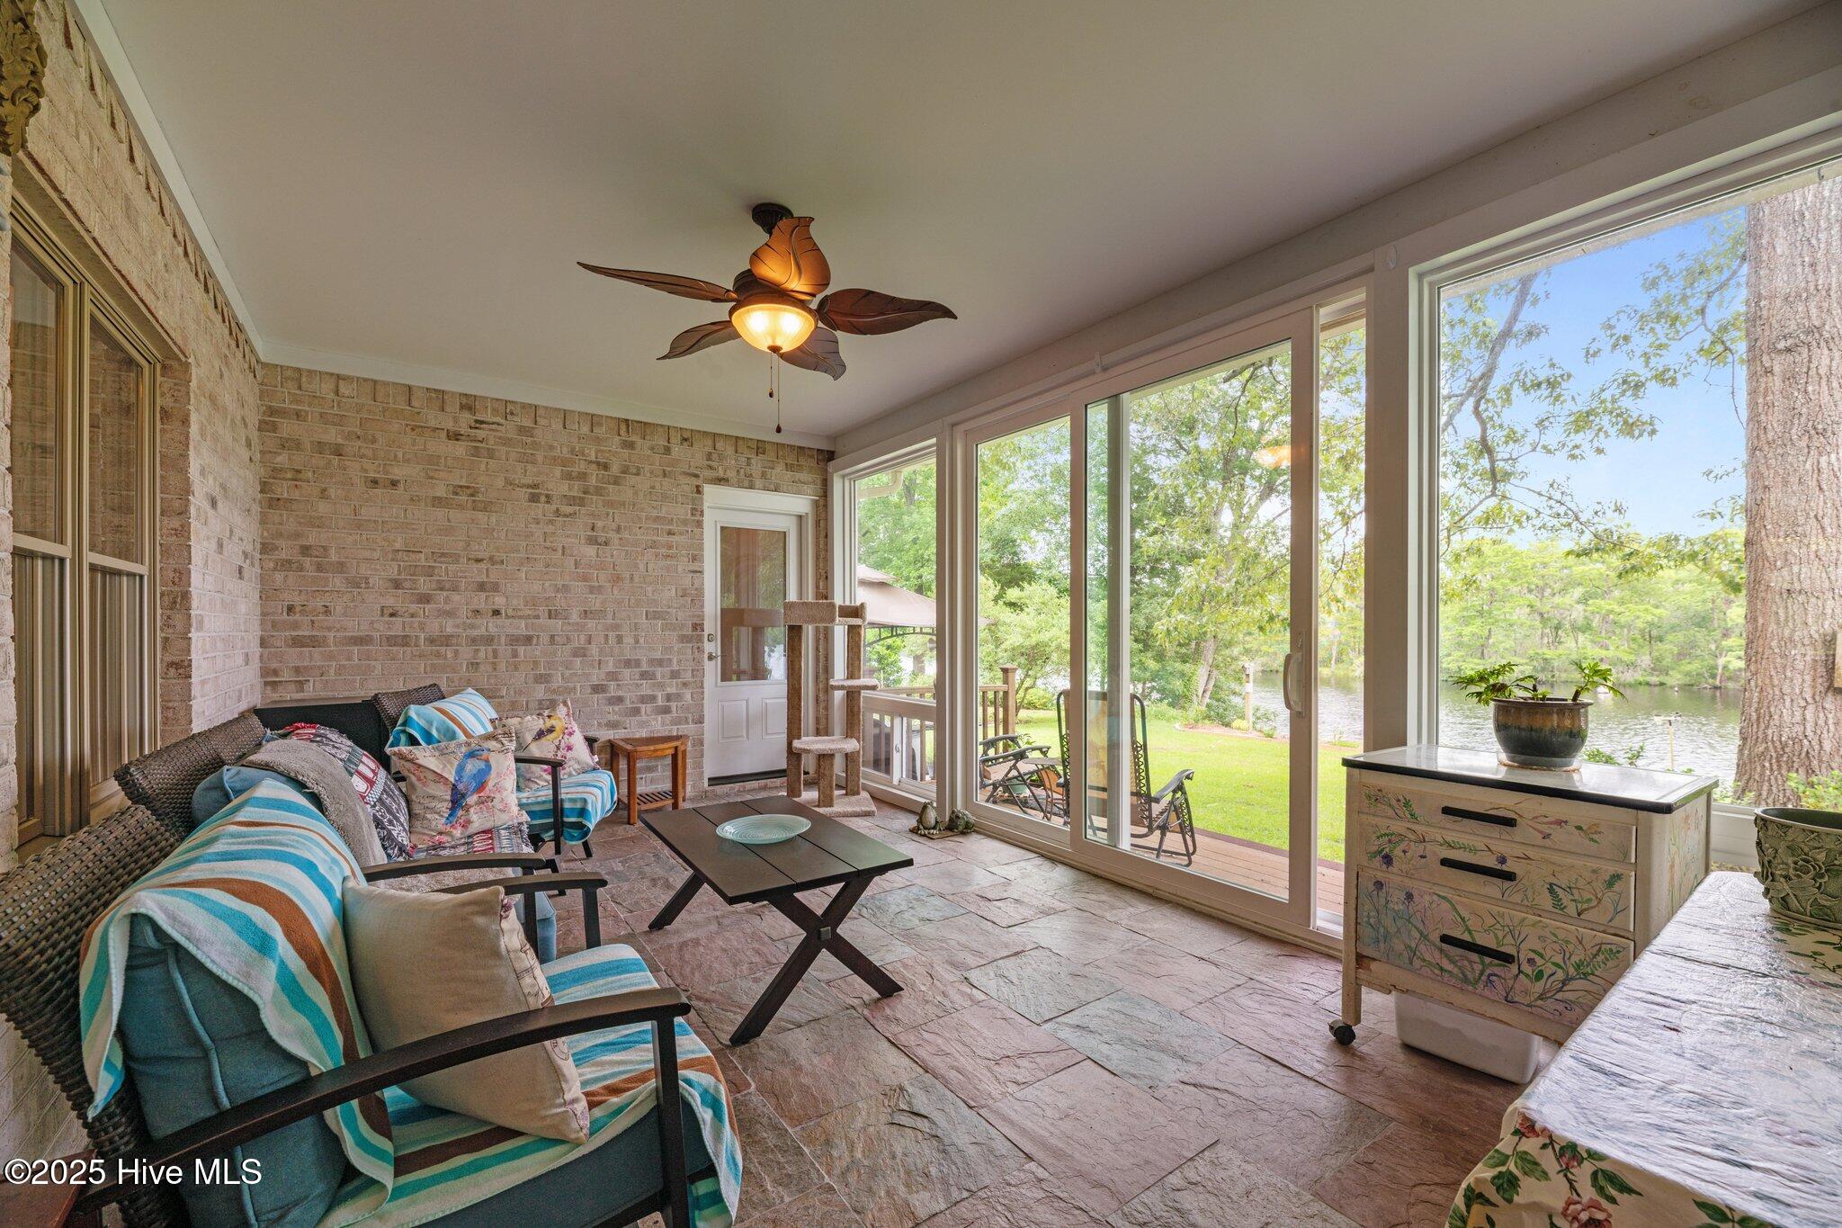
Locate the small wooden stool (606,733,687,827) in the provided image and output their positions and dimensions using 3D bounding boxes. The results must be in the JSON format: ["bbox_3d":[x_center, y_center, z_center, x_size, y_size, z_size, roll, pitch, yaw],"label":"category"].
[{"bbox_3d":[-1.740,1.100,4.792,0.500,0.470,0.380,0,0,-37],"label":"small wooden stool"}]

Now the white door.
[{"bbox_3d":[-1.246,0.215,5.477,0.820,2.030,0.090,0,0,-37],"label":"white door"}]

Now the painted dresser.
[{"bbox_3d":[1.730,0.890,2.082,0.490,0.890,0.720,0,0,-37],"label":"painted dresser"}]

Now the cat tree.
[{"bbox_3d":[-0.630,0.625,4.970,0.630,1.420,0.520,0,0,-5],"label":"cat tree"}]

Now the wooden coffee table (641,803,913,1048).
[{"bbox_3d":[-0.626,1.107,2.842,0.640,0.455,1.110,0,0,-33],"label":"wooden coffee table"}]

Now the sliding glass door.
[{"bbox_3d":[0.923,0.020,3.688,0.120,2.440,2.200,0,0,-37],"label":"sliding glass door"}]

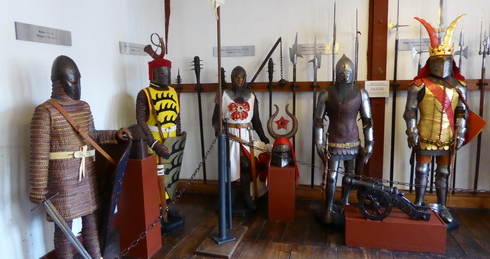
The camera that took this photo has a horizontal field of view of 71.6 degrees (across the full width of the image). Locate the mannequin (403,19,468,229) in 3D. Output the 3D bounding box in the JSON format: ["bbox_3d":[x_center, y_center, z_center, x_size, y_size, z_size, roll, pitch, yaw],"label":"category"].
[{"bbox_3d":[2.065,-0.114,3.729,0.610,2.196,0.450,1,9,15],"label":"mannequin"}]

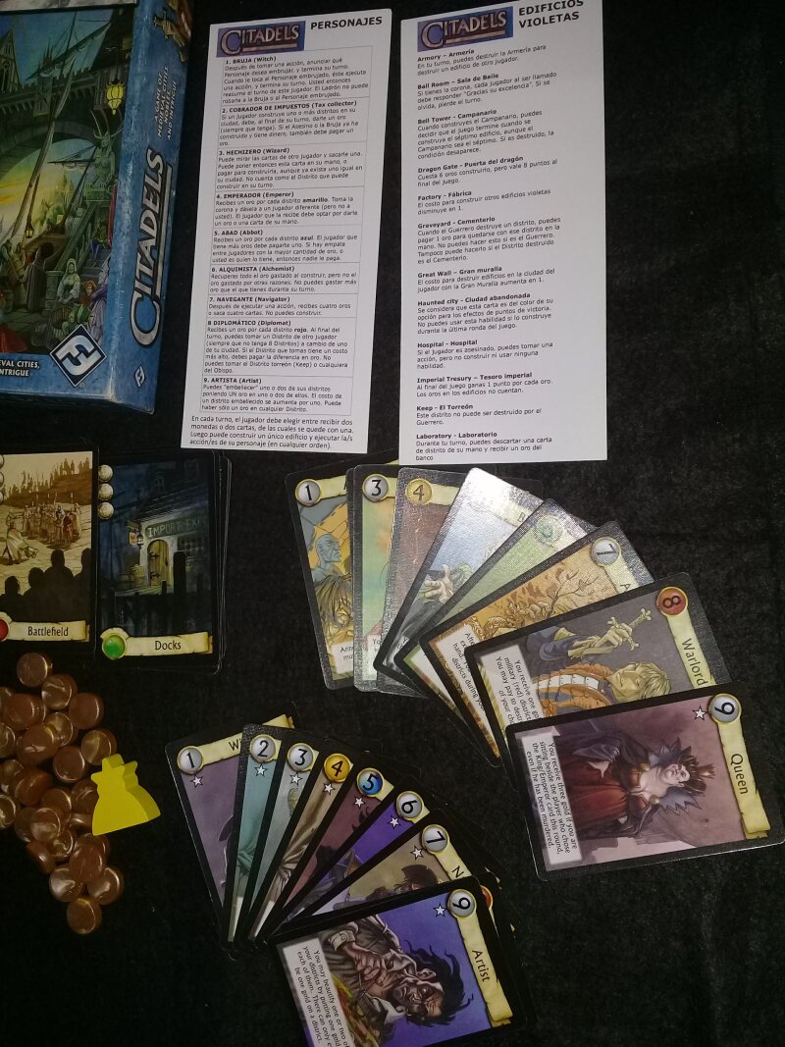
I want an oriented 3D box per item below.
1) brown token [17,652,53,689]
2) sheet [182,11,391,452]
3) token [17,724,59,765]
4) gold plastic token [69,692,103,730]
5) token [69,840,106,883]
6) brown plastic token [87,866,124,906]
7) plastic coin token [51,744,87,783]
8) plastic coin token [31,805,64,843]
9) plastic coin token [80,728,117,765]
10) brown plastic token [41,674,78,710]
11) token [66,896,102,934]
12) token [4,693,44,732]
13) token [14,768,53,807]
[{"bbox_3d":[-0.154,0.063,0.403,0.015,0.004,0.015,-1,86,14],"label":"brown token"},{"bbox_3d":[-0.044,-0.121,0.389,0.081,0.001,0.182,3,87,14],"label":"sheet"},{"bbox_3d":[-0.141,0.088,0.374,0.014,0.006,0.014,0,56,-13],"label":"token"},{"bbox_3d":[-0.124,0.076,0.380,0.014,0.006,0.014,0,87,12],"label":"gold plastic token"},{"bbox_3d":[-0.120,0.134,0.371,0.014,0.006,0.014,0,80,2],"label":"token"},{"bbox_3d":[-0.119,0.150,0.389,0.015,0.004,0.015,-1,86,14],"label":"brown plastic token"},{"bbox_3d":[-0.136,0.102,0.395,0.015,0.004,0.015,0,82,1],"label":"plastic coin token"},{"bbox_3d":[-0.139,0.121,0.376,0.014,0.006,0.014,0,80,-6],"label":"plastic coin token"},{"bbox_3d":[-0.123,0.094,0.394,0.015,0.004,0.015,-1,86,14],"label":"plastic coin token"},{"bbox_3d":[-0.136,0.069,0.383,0.014,0.006,0.014,0,85,10],"label":"brown plastic token"},{"bbox_3d":[-0.128,0.164,0.391,0.015,0.004,0.015,-1,86,14],"label":"token"},{"bbox_3d":[-0.148,0.076,0.379,0.014,0.006,0.014,0,82,12],"label":"token"},{"bbox_3d":[-0.145,0.107,0.379,0.014,0.006,0.014,0,100,10],"label":"token"}]

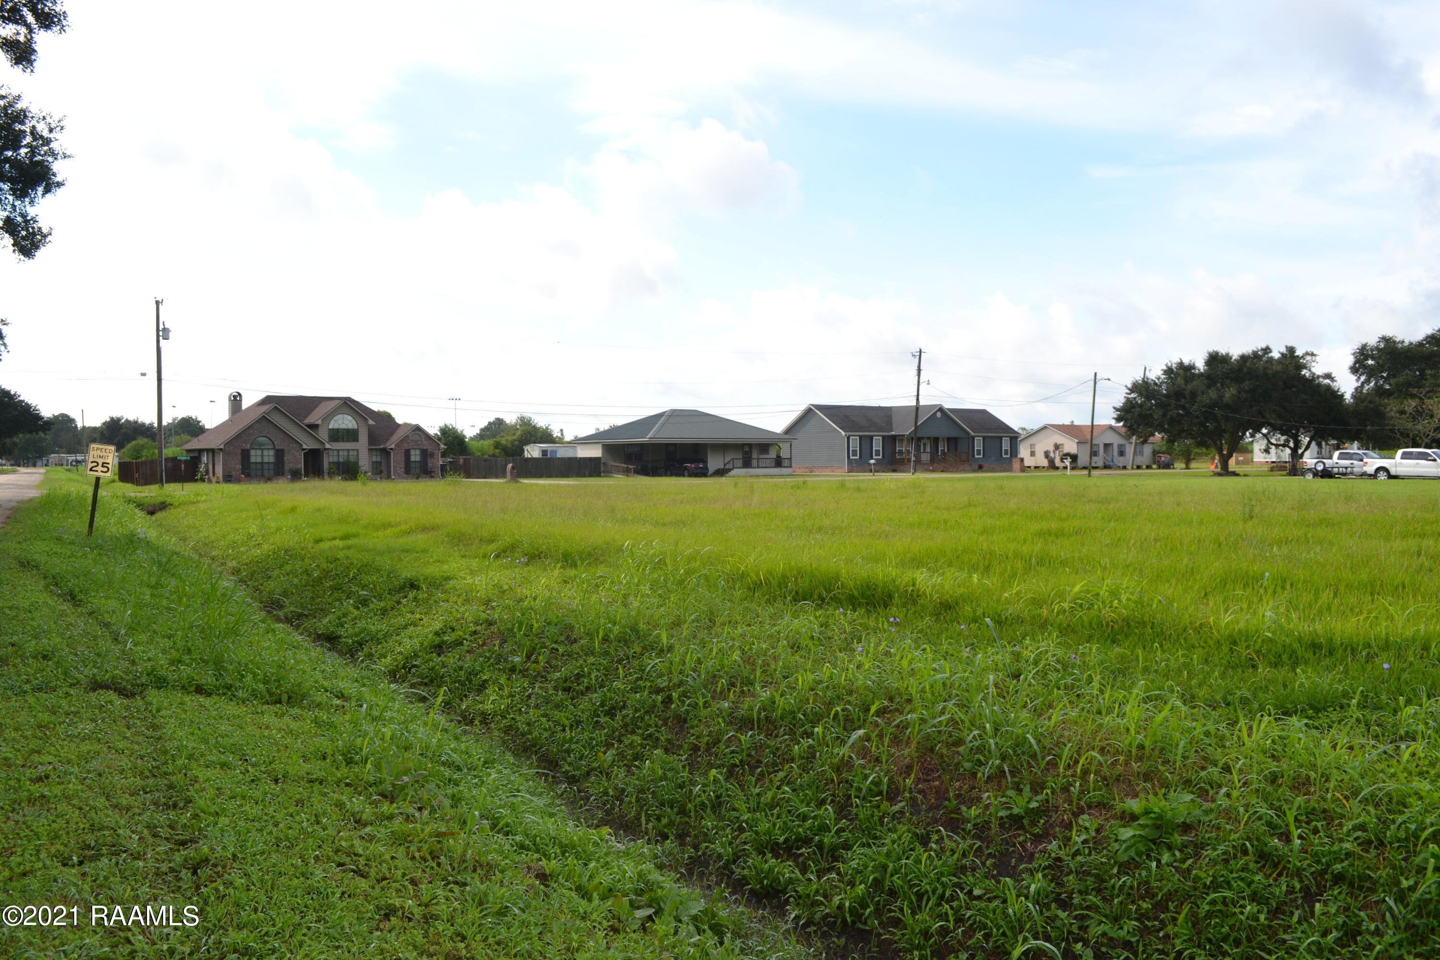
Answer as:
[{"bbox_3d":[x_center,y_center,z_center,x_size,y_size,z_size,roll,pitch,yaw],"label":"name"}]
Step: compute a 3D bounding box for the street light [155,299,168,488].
[{"bbox_3d":[-32.851,-5.055,63.354,0.600,10.975,0.500,-2,2,-35],"label":"street light"}]

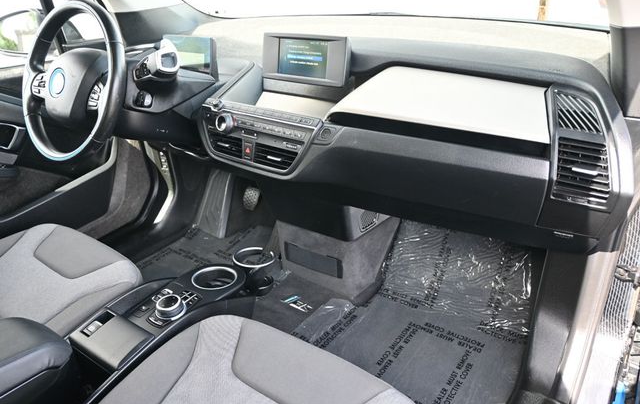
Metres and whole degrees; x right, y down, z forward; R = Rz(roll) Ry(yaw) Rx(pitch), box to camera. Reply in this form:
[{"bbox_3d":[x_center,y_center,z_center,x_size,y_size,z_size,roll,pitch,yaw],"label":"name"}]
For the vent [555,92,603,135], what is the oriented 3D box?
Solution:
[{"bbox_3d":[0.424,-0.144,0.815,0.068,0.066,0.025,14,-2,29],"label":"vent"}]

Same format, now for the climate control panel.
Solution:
[{"bbox_3d":[-0.123,-0.145,1.104,0.310,0.125,0.085,14,14,29],"label":"climate control panel"}]

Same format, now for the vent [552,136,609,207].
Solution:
[{"bbox_3d":[0.423,-0.048,0.804,0.080,0.104,0.030,14,11,29],"label":"vent"}]

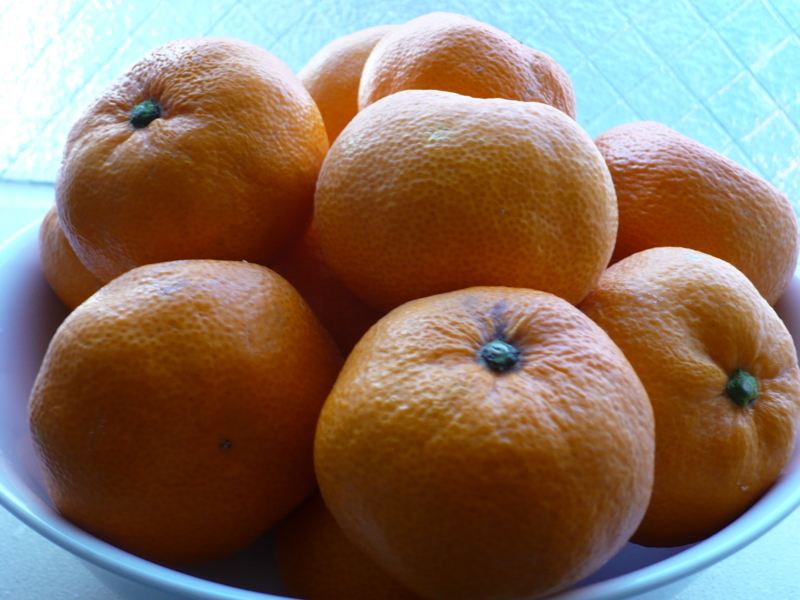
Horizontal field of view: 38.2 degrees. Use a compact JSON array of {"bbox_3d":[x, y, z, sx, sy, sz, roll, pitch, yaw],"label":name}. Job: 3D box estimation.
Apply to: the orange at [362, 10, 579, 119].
[{"bbox_3d":[0.021,-0.056,0.342,0.069,0.056,0.069,34,7,0],"label":"orange"}]

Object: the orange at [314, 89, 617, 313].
[{"bbox_3d":[0.016,-0.022,0.276,0.072,0.057,0.072,9,9,0],"label":"orange"}]

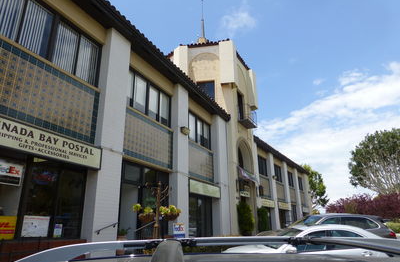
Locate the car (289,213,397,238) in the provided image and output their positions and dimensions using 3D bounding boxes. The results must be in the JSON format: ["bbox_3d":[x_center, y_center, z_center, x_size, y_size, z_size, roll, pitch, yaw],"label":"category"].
[{"bbox_3d":[4.419,3.779,9.724,4.650,1.660,1.840,0,-19,-3],"label":"car"}]

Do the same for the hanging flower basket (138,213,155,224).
[{"bbox_3d":[-1.261,2.078,6.600,0.400,0.260,0.400,-1,-19,0],"label":"hanging flower basket"}]

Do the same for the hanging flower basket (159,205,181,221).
[{"bbox_3d":[-0.719,1.964,6.600,0.500,0.380,0.500,-1,-19,0],"label":"hanging flower basket"}]

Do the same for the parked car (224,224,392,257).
[{"bbox_3d":[2.857,3.124,7.051,4.650,1.450,1.780,-1,-19,-1],"label":"parked car"}]

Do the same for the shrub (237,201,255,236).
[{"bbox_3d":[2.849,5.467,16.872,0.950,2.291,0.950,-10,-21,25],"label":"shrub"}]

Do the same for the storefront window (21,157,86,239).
[{"bbox_3d":[-3.464,1.688,6.776,0.100,1.787,1.516,-10,-21,25],"label":"storefront window"}]

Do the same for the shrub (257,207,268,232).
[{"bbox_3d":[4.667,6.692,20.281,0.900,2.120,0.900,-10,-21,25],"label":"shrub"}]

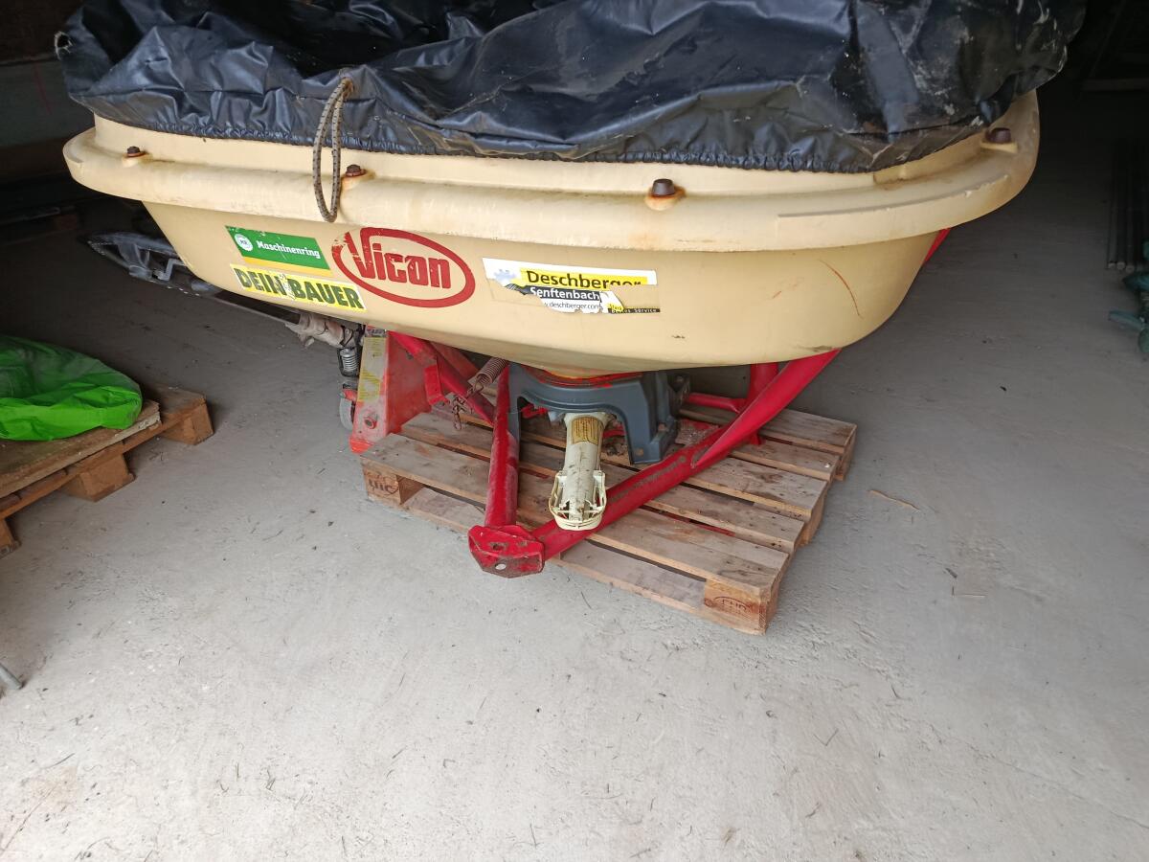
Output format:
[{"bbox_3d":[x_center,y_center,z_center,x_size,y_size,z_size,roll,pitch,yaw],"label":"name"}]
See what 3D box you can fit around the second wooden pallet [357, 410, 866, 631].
[{"bbox_3d":[0.109,0.088,2.337,1.200,0.144,0.800,15,35,27],"label":"second wooden pallet"}]

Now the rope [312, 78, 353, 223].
[{"bbox_3d":[-0.362,-0.417,1.192,0.068,0.201,0.050,11,34,22],"label":"rope"}]

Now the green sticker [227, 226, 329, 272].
[{"bbox_3d":[-0.497,-0.305,1.335,0.203,0.065,0.006,13,50,25],"label":"green sticker"}]

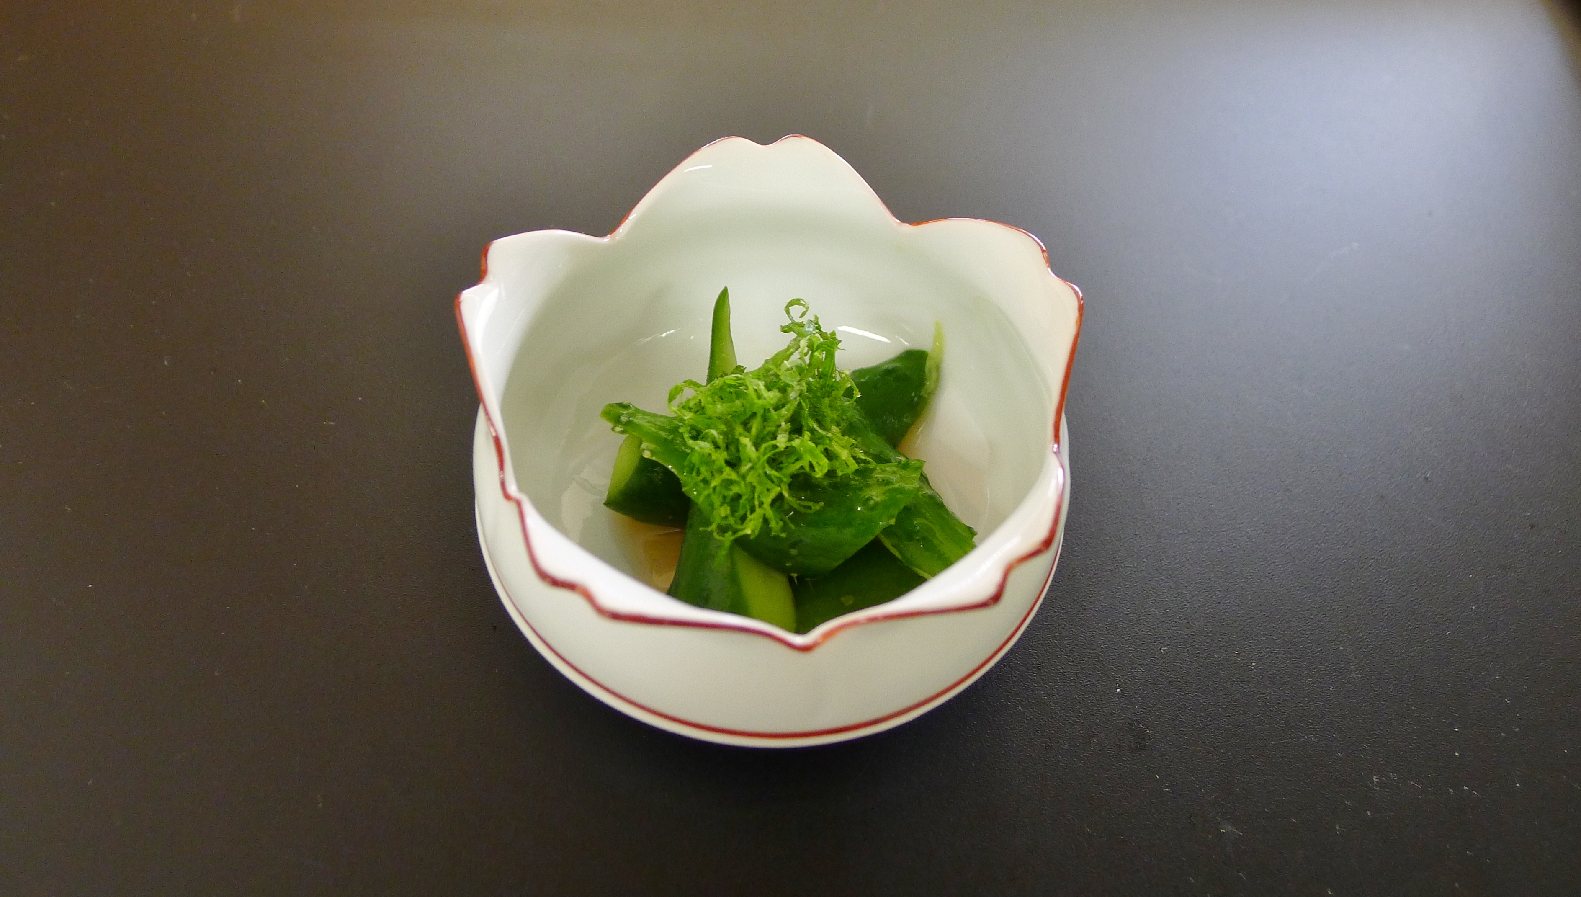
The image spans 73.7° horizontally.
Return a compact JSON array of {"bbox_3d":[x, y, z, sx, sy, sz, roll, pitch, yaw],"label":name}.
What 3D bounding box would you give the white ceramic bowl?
[{"bbox_3d":[-0.003,-0.002,0.215,0.123,0.060,0.123,1,56,-2],"label":"white ceramic bowl"}]

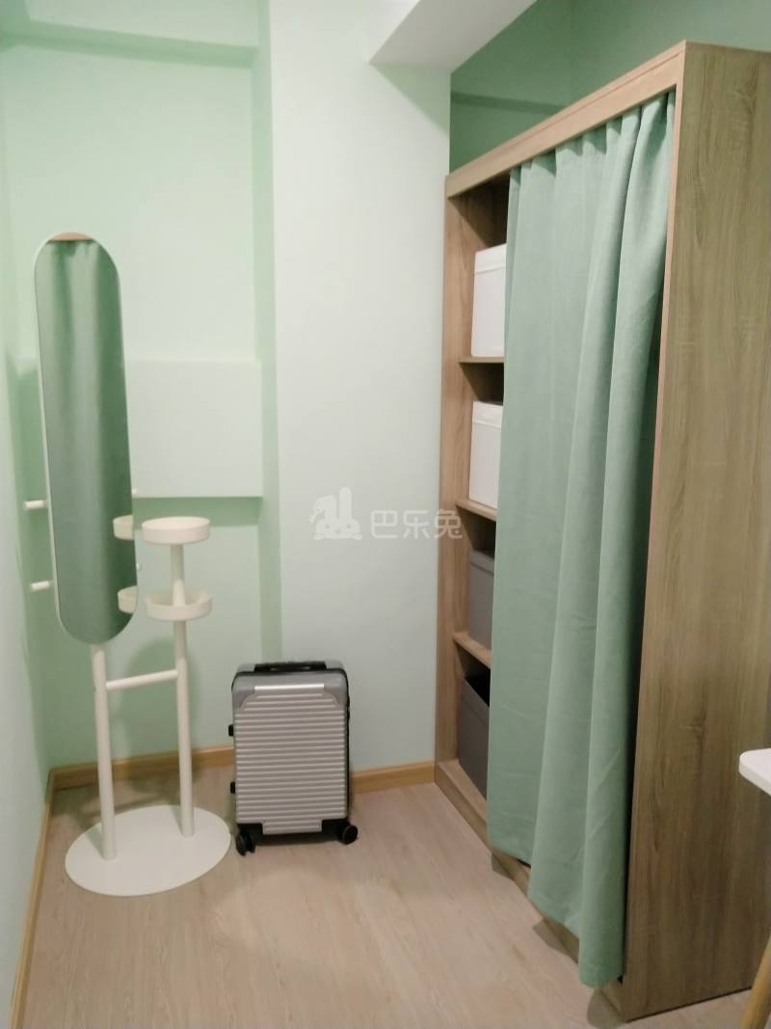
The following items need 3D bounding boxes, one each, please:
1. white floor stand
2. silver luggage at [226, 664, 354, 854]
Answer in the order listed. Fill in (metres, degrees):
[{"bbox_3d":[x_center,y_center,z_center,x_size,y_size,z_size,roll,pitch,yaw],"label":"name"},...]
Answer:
[{"bbox_3d":[-0.708,0.523,2.358,0.480,0.975,0.480,-5,11,-33],"label":"white floor stand"},{"bbox_3d":[-0.293,0.728,2.478,0.350,0.540,0.220,-1,9,-10],"label":"silver luggage"}]

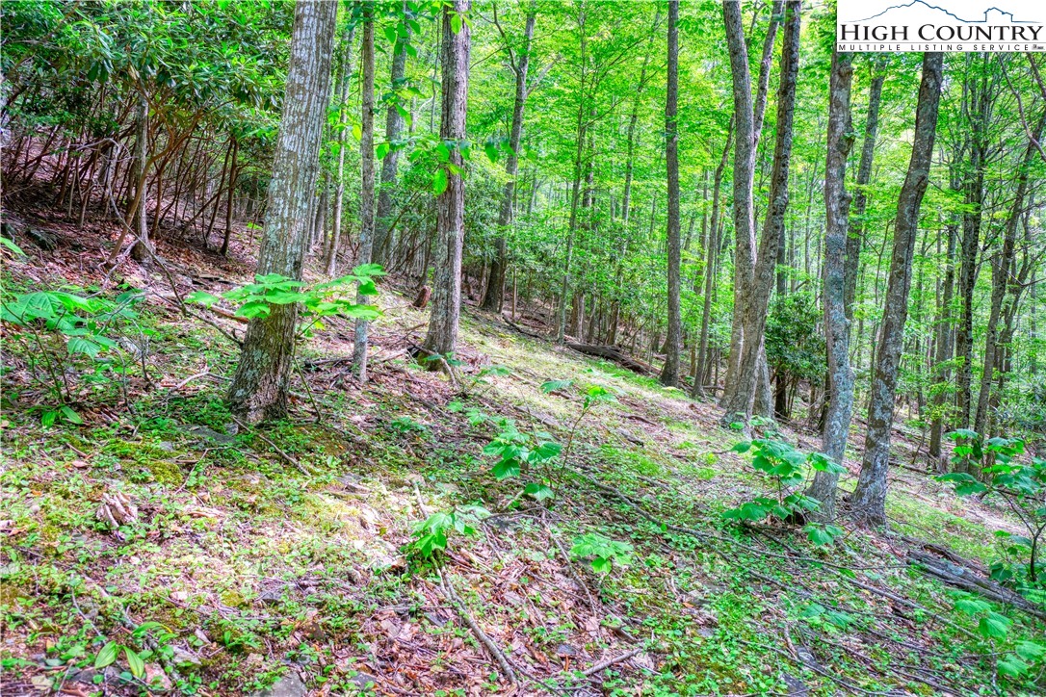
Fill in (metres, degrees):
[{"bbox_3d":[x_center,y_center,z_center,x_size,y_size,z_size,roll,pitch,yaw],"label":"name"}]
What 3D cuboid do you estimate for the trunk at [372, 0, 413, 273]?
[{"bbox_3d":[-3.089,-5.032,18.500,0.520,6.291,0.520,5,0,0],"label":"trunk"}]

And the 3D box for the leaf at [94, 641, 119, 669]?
[{"bbox_3d":[-1.202,0.887,2.270,0.038,0.015,0.095,4,41,32],"label":"leaf"}]

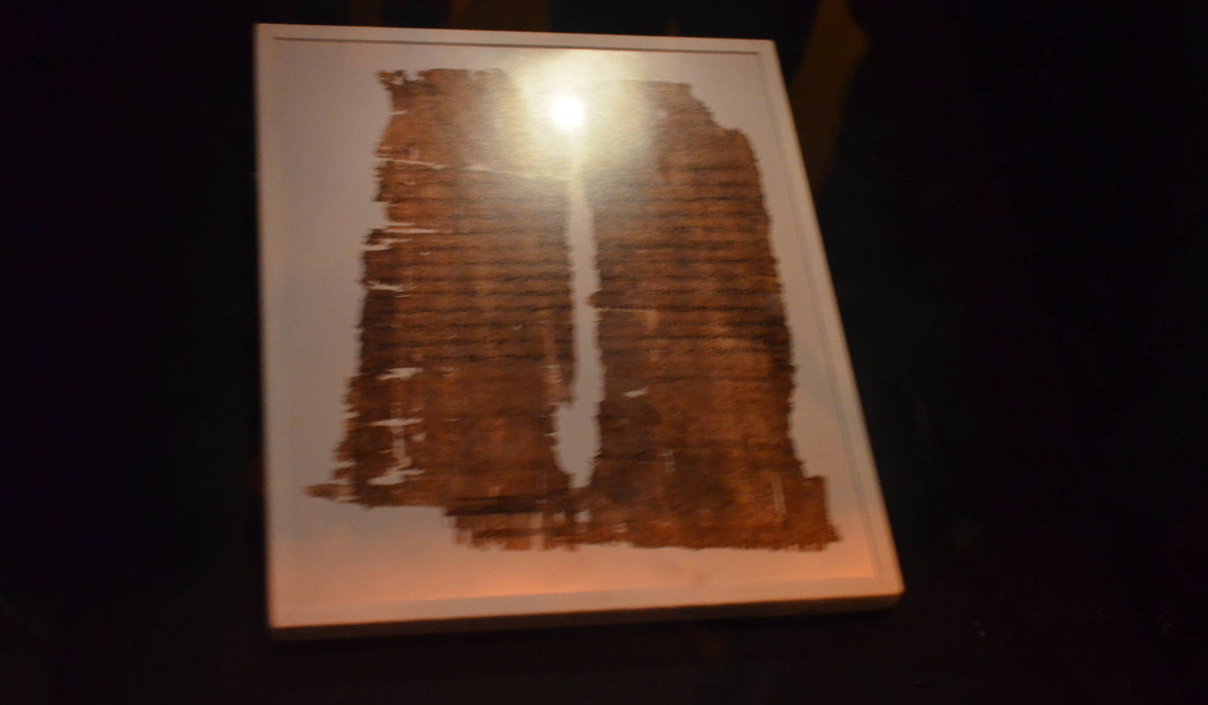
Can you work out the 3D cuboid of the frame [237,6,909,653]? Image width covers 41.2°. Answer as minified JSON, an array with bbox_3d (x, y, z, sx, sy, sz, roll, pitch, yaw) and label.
[{"bbox_3d":[-0.020,-0.022,0.665,0.238,0.013,0.279,-1,60,-13],"label":"frame"}]

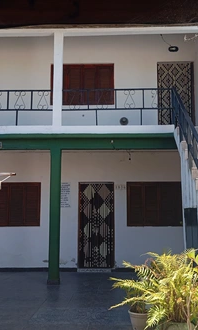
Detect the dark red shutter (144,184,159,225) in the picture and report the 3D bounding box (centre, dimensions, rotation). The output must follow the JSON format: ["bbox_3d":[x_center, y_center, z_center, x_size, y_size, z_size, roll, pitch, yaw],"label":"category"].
[{"bbox_3d":[1.243,0.934,8.412,0.372,1.034,0.070,0,-8,2],"label":"dark red shutter"}]

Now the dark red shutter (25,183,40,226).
[{"bbox_3d":[-1.627,0.978,8.752,0.361,1.067,0.050,0,-7,1],"label":"dark red shutter"}]

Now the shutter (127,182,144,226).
[{"bbox_3d":[0.865,0.937,8.425,0.385,1.033,0.070,0,-8,2],"label":"shutter"}]

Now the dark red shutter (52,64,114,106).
[{"bbox_3d":[-0.407,-2.003,8.875,1.585,1.057,0.070,0,-8,2],"label":"dark red shutter"}]

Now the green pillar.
[{"bbox_3d":[-0.893,1.045,7.355,0.212,2.729,0.210,0,-7,1],"label":"green pillar"}]

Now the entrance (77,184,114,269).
[{"bbox_3d":[-0.060,1.466,8.701,0.899,2.071,0.100,0,-7,1],"label":"entrance"}]

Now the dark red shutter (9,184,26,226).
[{"bbox_3d":[-1.971,0.950,8.527,0.384,1.046,0.070,0,-8,2],"label":"dark red shutter"}]

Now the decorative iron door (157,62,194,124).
[{"bbox_3d":[1.904,-1.563,8.730,0.894,2.000,0.070,0,-8,2],"label":"decorative iron door"}]

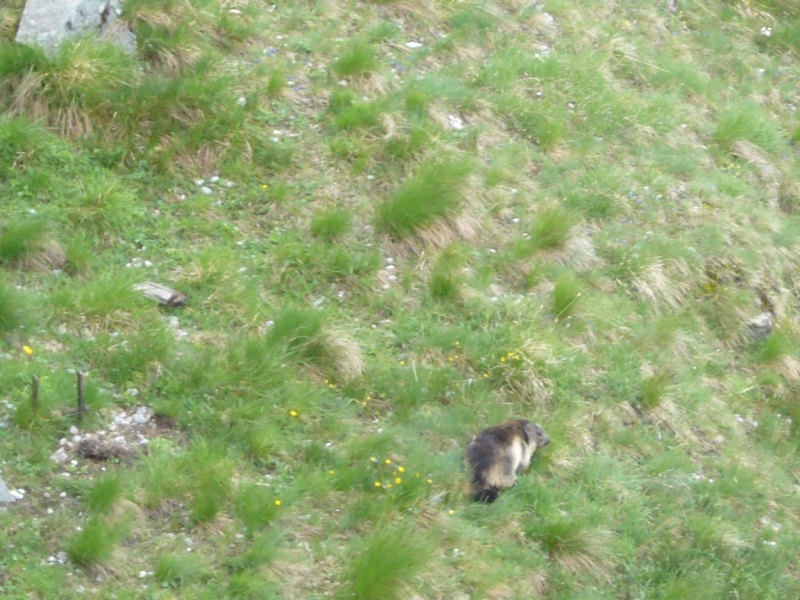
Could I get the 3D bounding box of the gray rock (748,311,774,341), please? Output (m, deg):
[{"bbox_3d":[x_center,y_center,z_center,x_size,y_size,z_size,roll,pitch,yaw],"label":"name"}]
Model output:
[{"bbox_3d":[1.433,0.110,9.400,0.100,0.100,0.085,0,16,0],"label":"gray rock"}]

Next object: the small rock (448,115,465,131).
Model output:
[{"bbox_3d":[0.244,-0.768,10.200,0.068,0.059,0.057,0,16,0],"label":"small rock"}]

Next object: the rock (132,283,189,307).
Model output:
[{"bbox_3d":[-0.965,-0.022,9.500,0.200,0.053,0.100,6,17,21],"label":"rock"}]

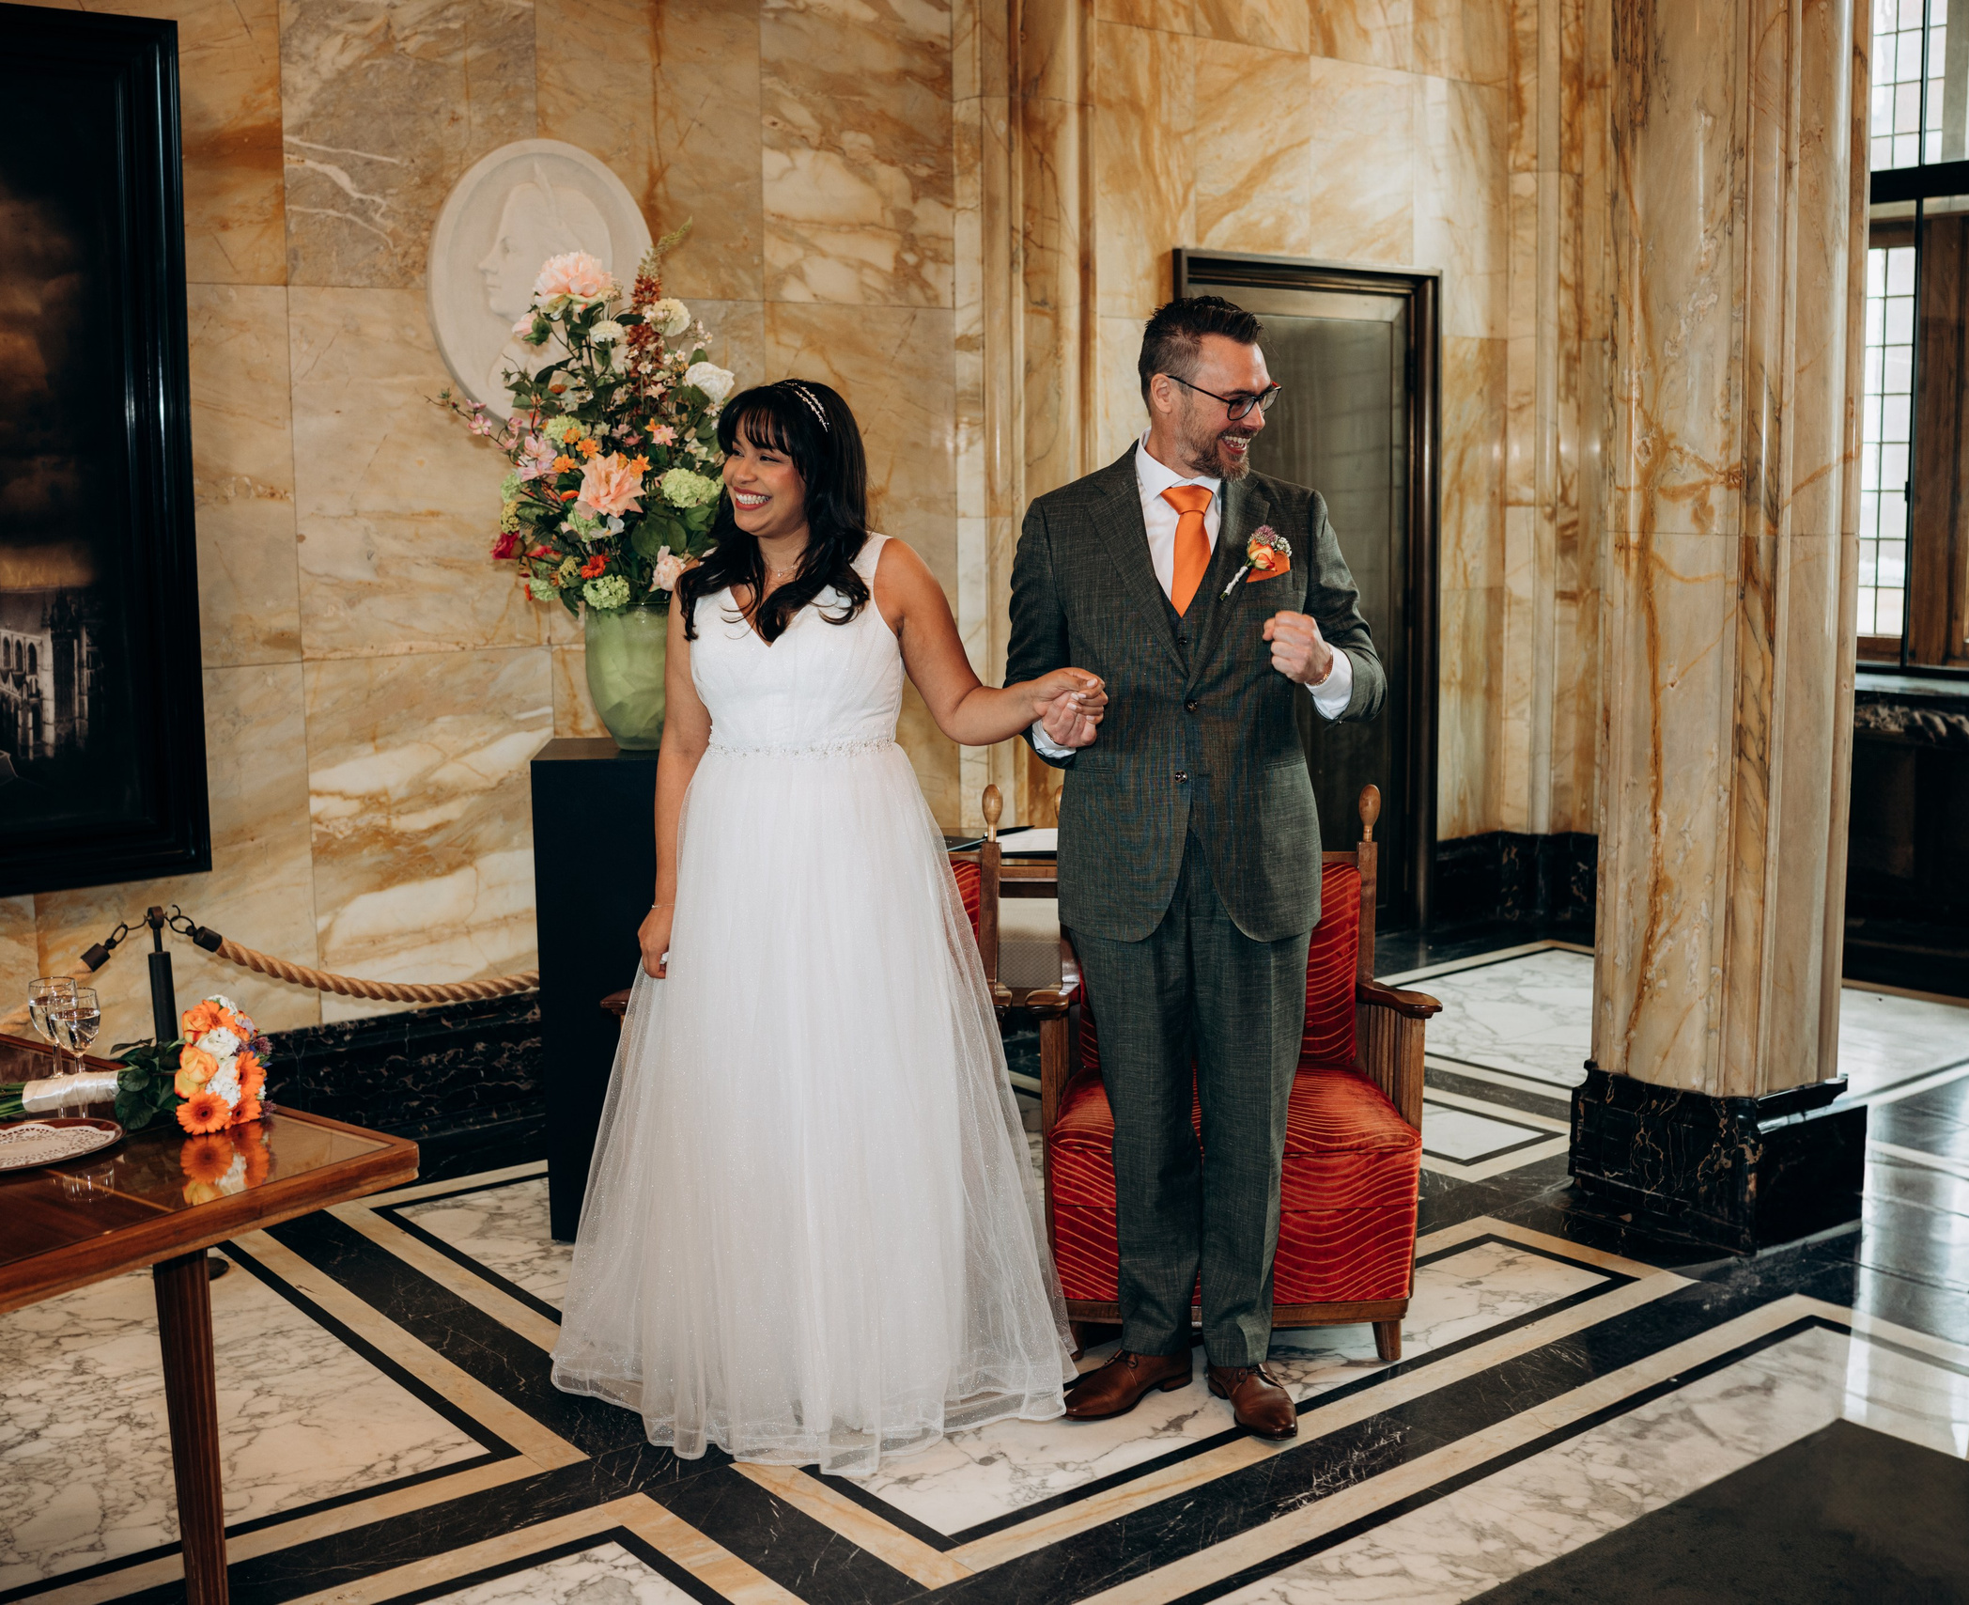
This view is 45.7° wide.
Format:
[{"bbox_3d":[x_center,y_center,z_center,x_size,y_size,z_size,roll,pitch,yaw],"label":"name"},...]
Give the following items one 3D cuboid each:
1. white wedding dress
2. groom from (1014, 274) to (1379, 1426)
[{"bbox_3d":[-0.305,0.292,3.902,0.870,1.467,0.690,2,9,18],"label":"white wedding dress"},{"bbox_3d":[0.340,0.112,3.804,0.600,1.842,0.470,-1,8,-3],"label":"groom"}]

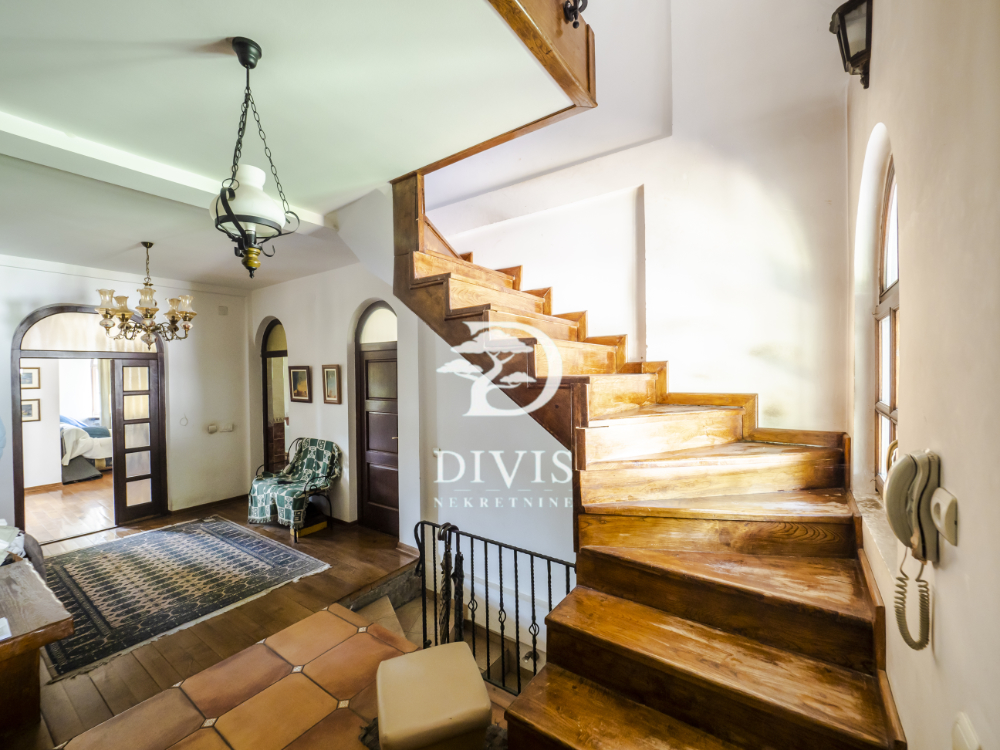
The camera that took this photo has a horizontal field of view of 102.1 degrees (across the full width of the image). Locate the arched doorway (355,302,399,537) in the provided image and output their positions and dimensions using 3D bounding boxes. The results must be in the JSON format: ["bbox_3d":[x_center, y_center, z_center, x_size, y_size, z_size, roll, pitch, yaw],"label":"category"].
[{"bbox_3d":[-1.229,0.469,4.228,0.850,2.470,0.160,0,1,35],"label":"arched doorway"}]

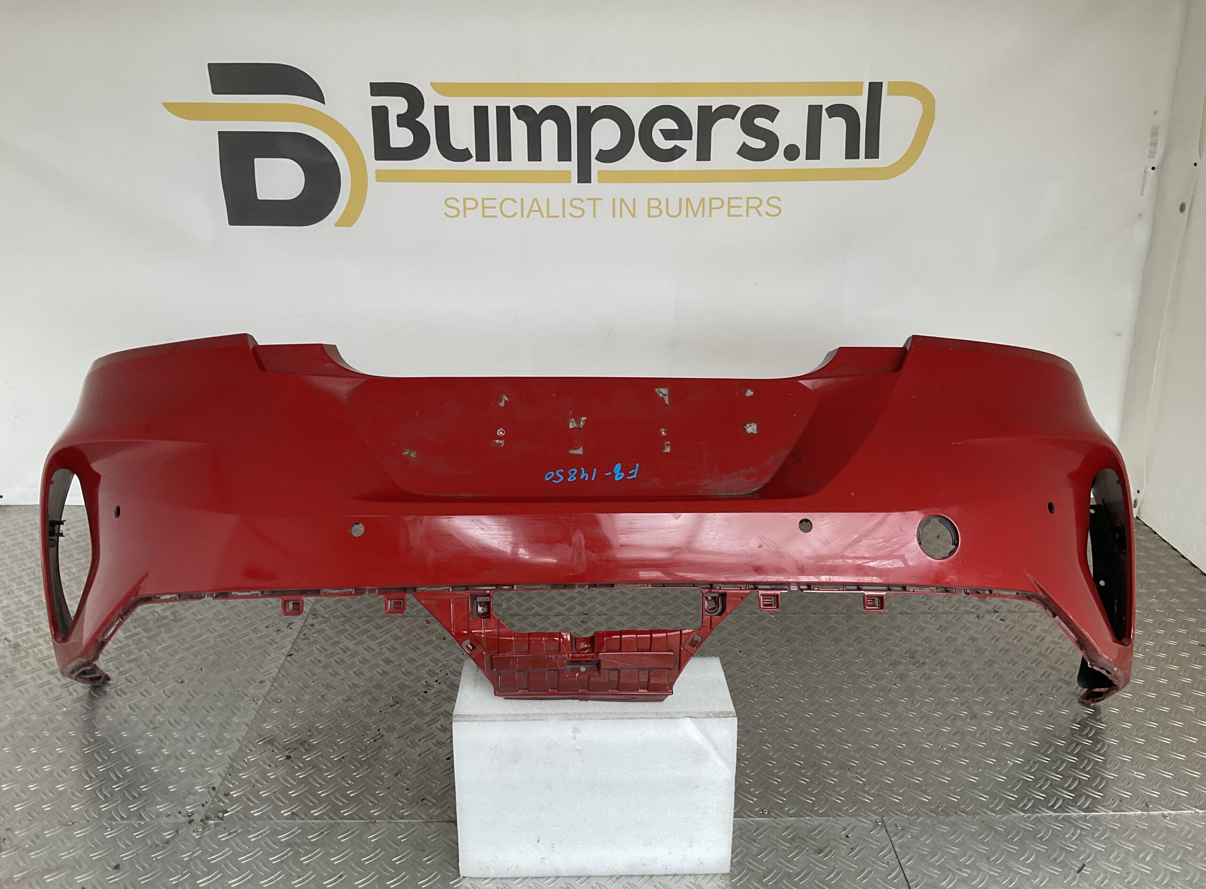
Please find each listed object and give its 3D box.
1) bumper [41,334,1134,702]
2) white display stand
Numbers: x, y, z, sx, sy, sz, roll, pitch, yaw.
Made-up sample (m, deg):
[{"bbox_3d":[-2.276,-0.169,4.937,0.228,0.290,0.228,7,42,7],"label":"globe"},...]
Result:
[{"bbox_3d":[-0.025,0.105,1.546,1.790,0.610,0.520,0,18,0],"label":"bumper"},{"bbox_3d":[-0.012,0.482,1.529,0.395,0.264,0.170,0,18,0],"label":"white display stand"}]

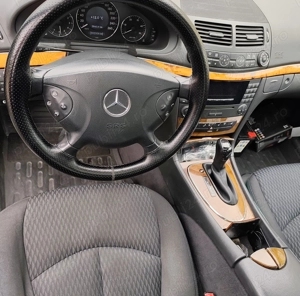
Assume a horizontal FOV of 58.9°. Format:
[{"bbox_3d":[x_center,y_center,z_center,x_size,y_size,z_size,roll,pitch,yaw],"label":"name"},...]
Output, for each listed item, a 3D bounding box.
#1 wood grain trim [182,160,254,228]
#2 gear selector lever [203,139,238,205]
[{"bbox_3d":[0.225,0.135,0.830,0.185,0.030,0.250,-3,47,-21],"label":"wood grain trim"},{"bbox_3d":[0.247,0.071,0.814,0.080,0.125,0.170,-3,51,-21],"label":"gear selector lever"}]

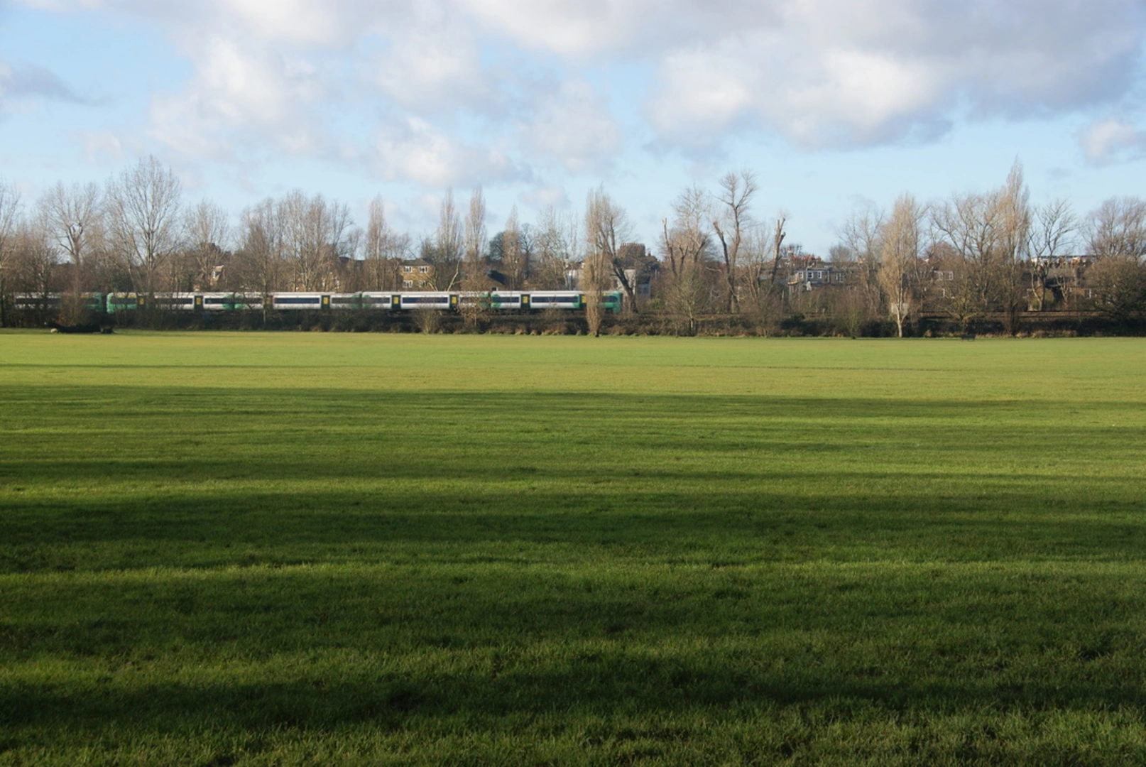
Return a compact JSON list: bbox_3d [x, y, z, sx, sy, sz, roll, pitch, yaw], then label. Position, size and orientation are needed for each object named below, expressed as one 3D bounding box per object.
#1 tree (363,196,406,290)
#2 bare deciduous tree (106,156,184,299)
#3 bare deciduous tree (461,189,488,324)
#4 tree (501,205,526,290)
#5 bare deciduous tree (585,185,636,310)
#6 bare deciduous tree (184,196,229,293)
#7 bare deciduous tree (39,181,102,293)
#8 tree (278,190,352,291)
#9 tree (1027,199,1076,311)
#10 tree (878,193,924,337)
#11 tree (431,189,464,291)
[{"bbox_3d":[-30.949,-21.089,314.000,7.057,19.252,6.845,0,2,0],"label":"tree"},{"bbox_3d":[-65.110,-21.850,290.000,11.680,25.250,11.090,0,2,0],"label":"bare deciduous tree"},{"bbox_3d":[-14.694,-18.675,284.000,4.255,21.135,4.128,0,2,0],"label":"bare deciduous tree"},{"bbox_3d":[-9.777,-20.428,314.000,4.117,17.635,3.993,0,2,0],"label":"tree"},{"bbox_3d":[5.585,-19.407,284.000,7.580,20.204,7.352,0,2,0],"label":"bare deciduous tree"},{"bbox_3d":[-61.430,-21.190,320.000,7.940,19.620,7.940,0,2,0],"label":"bare deciduous tree"},{"bbox_3d":[-76.240,-19.950,290.000,9.510,21.450,9.030,0,2,0],"label":"bare deciduous tree"},{"bbox_3d":[-42.880,-21.730,318.000,12.360,20.840,10.500,0,2,0],"label":"tree"},{"bbox_3d":[74.650,-20.010,298.000,7.670,17.430,7.290,0,2,0],"label":"tree"},{"bbox_3d":[45.819,-16.495,267.000,6.501,20.244,6.306,0,2,0],"label":"tree"},{"bbox_3d":[-21.060,-21.870,319.000,5.530,21.050,5.530,0,2,0],"label":"tree"}]

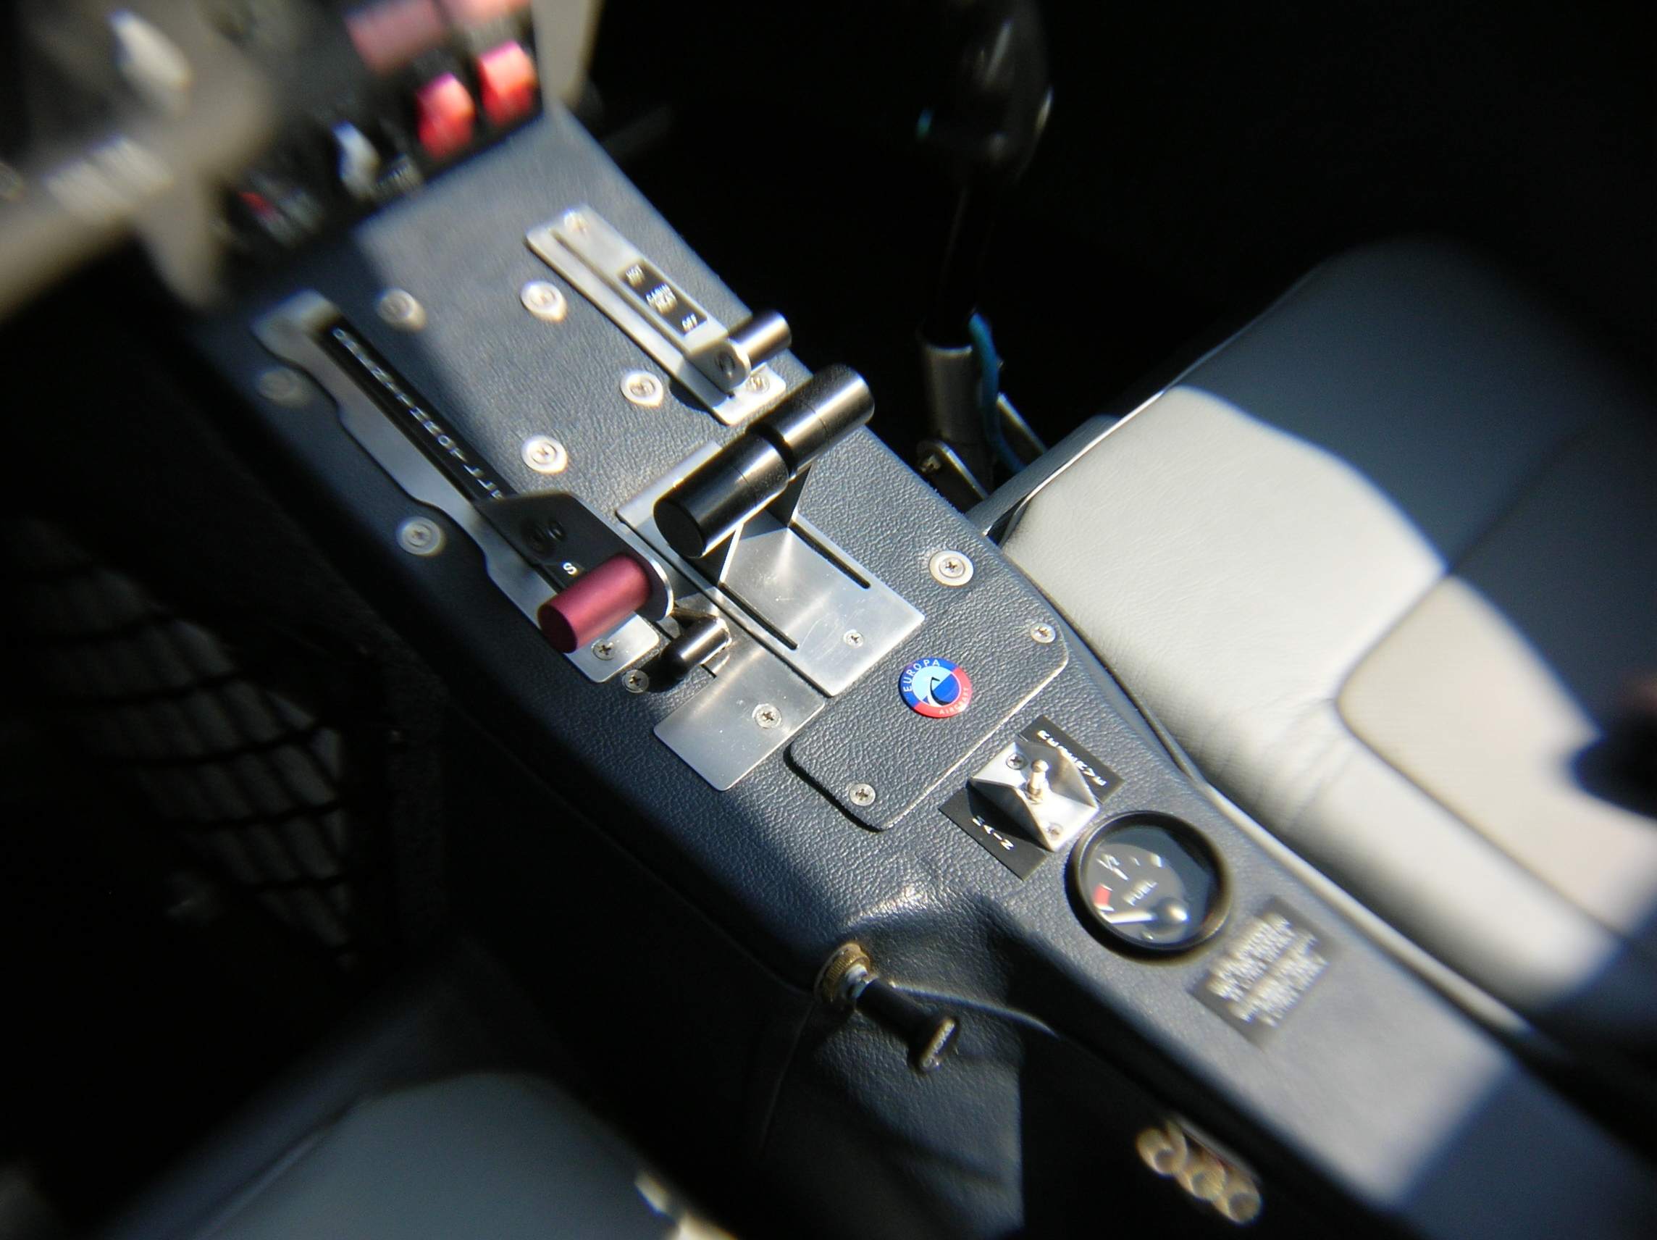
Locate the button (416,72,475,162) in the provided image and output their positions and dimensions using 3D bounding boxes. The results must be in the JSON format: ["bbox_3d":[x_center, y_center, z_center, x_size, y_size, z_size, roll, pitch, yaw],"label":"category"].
[{"bbox_3d":[-0.148,-0.195,1.440,0.013,0.025,0.018,36,56,24],"label":"button"}]

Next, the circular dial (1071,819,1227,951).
[{"bbox_3d":[0.117,0.097,1.345,0.056,0.012,0.056,42,58,16],"label":"circular dial"}]

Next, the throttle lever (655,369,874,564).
[{"bbox_3d":[-0.023,-0.059,1.361,0.026,0.026,0.094,42,58,16],"label":"throttle lever"}]

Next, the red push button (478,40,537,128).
[{"bbox_3d":[-0.126,-0.210,1.459,0.013,0.025,0.018,36,56,24],"label":"red push button"}]

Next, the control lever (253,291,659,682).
[{"bbox_3d":[-0.140,-0.060,1.369,0.047,0.048,0.206,-35,69,-30],"label":"control lever"}]

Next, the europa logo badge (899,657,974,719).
[{"bbox_3d":[0.040,0.025,1.378,0.027,0.003,0.027,42,58,16],"label":"europa logo badge"}]

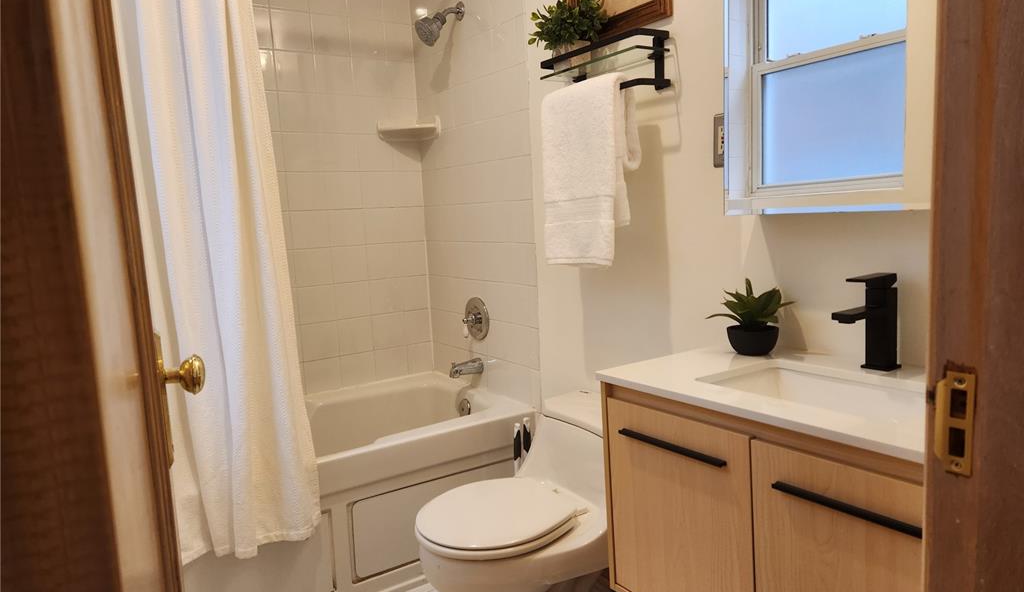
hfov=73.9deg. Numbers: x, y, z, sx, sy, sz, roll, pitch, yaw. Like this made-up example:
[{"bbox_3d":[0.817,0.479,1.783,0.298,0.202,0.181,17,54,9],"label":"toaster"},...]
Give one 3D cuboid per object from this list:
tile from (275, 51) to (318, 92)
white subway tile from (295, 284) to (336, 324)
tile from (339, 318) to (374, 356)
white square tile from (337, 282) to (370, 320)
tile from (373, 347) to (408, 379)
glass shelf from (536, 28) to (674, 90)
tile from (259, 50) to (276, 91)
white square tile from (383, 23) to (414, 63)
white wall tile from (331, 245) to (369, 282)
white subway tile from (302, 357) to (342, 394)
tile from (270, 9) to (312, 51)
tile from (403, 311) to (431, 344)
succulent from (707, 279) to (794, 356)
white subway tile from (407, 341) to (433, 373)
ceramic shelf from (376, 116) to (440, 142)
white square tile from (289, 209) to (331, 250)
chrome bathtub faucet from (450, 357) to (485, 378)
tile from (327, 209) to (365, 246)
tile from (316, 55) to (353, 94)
[{"bbox_3d":[-0.845,-0.875,2.663,0.153,0.152,0.010,-8,9,-35],"label":"tile"},{"bbox_3d":[-0.800,0.039,2.787,0.153,0.152,0.010,-8,9,-35],"label":"white subway tile"},{"bbox_3d":[-0.666,0.173,2.897,0.153,0.152,0.010,-8,9,-35],"label":"tile"},{"bbox_3d":[-0.674,0.021,2.876,0.153,0.152,0.010,-8,9,-35],"label":"white square tile"},{"bbox_3d":[-0.531,0.296,3.000,0.153,0.135,0.010,-8,9,-33],"label":"tile"},{"bbox_3d":[0.257,-0.635,1.940,0.126,0.146,0.410,-8,9,-35],"label":"glass shelf"},{"bbox_3d":[-0.957,-0.843,2.534,0.151,0.149,0.010,-8,10,-35],"label":"tile"},{"bbox_3d":[-0.484,-1.083,2.902,0.128,0.153,0.009,-8,9,-35],"label":"white square tile"},{"bbox_3d":[-0.682,-0.133,2.859,0.153,0.153,0.009,-8,9,-35],"label":"white wall tile"},{"bbox_3d":[-0.787,0.331,2.831,0.153,0.135,0.010,-8,9,-33],"label":"white subway tile"},{"bbox_3d":[-0.854,-1.030,2.646,0.153,0.153,0.009,-8,9,-35],"label":"tile"},{"bbox_3d":[-0.422,0.136,3.059,0.124,0.152,0.010,-8,9,-33],"label":"tile"},{"bbox_3d":[0.569,0.049,1.620,0.165,0.170,0.175,-8,9,-33],"label":"succulent"},{"bbox_3d":[-0.409,0.275,3.039,0.125,0.130,0.010,-8,10,-35],"label":"white subway tile"},{"bbox_3d":[-0.424,-0.713,2.917,0.260,0.082,0.132,-1,7,11],"label":"ceramic shelf"},{"bbox_3d":[-0.815,-0.266,2.746,0.153,0.152,0.010,-8,9,-35],"label":"white square tile"},{"bbox_3d":[-0.186,0.295,2.743,0.147,0.073,0.055,-8,9,-35],"label":"chrome bathtub faucet"},{"bbox_3d":[-0.678,-0.280,2.791,0.151,0.149,0.010,-8,10,-35],"label":"tile"},{"bbox_3d":[-0.708,-0.879,2.708,0.151,0.149,0.010,-8,10,-35],"label":"tile"}]

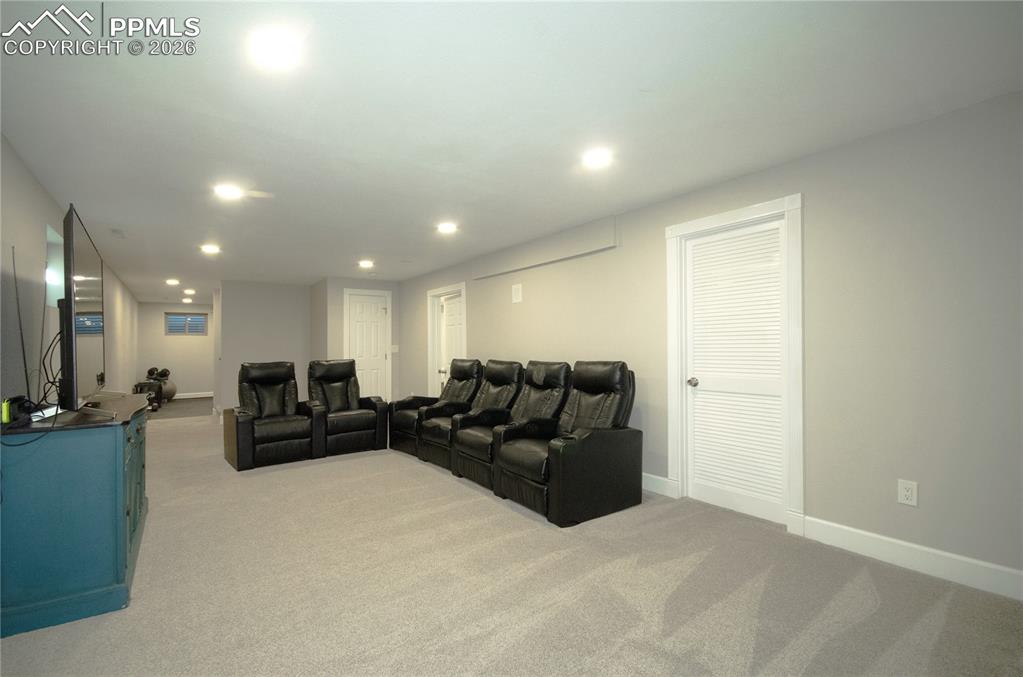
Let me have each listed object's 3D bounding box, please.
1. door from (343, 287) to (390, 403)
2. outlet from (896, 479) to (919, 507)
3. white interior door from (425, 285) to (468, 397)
[{"bbox_3d":[-2.380,0.300,7.060,0.780,2.140,0.100,0,-1,-32],"label":"door"},{"bbox_3d":[2.113,0.827,2.268,0.012,0.121,0.077,0,-1,-38],"label":"outlet"},{"bbox_3d":[-0.985,0.297,6.280,0.120,2.100,1.050,0,-1,-38],"label":"white interior door"}]

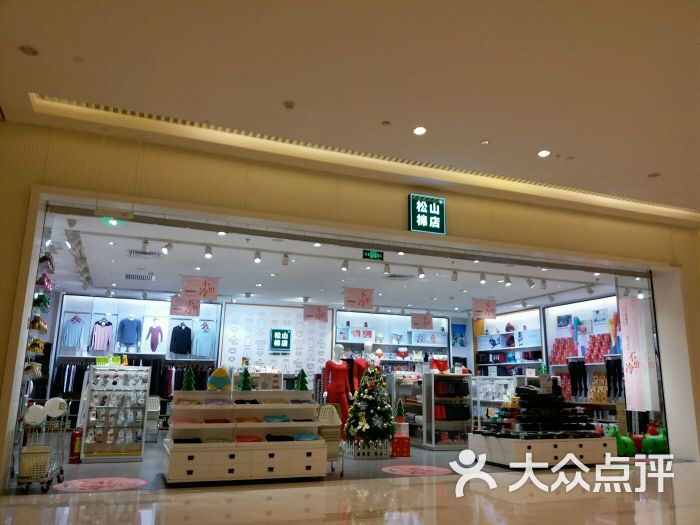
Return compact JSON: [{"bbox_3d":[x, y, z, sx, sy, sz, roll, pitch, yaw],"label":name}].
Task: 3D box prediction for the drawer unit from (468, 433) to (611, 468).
[{"bbox_3d":[2.979,2.903,8.831,1.912,0.417,1.113,6,-13,-21],"label":"drawer unit"}]

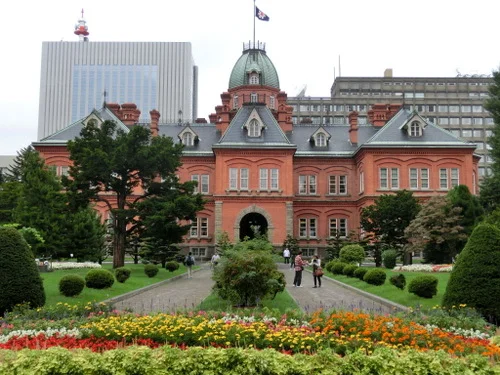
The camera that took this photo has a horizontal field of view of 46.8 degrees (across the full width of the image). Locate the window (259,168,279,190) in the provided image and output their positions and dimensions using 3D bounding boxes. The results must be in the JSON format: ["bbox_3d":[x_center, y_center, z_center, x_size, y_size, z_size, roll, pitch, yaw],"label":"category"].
[{"bbox_3d":[2.462,-1.031,74.490,2.530,2.860,0.250,0,-6,0],"label":"window"}]

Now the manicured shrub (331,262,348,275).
[{"bbox_3d":[5.442,4.955,35.172,0.986,0.736,0.980,0,-6,0],"label":"manicured shrub"}]

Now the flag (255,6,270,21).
[{"bbox_3d":[2.053,-27.754,92.297,2.250,2.400,0.500,0,-6,0],"label":"flag"}]

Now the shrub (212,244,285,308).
[{"bbox_3d":[-0.041,2.901,19.104,2.400,2.080,2.300,0,-6,0],"label":"shrub"}]

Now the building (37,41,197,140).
[{"bbox_3d":[-53.520,-14.722,242.978,60.000,84.569,31.000,0,-6,0],"label":"building"}]

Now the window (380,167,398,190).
[{"bbox_3d":[18.013,-1.141,74.501,2.420,2.950,0.250,0,-6,0],"label":"window"}]

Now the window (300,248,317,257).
[{"bbox_3d":[8.457,9.317,82.817,2.292,1.339,0.300,0,-6,0],"label":"window"}]

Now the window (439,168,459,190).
[{"bbox_3d":[24.960,-1.001,72.326,2.530,2.770,0.250,0,-6,0],"label":"window"}]

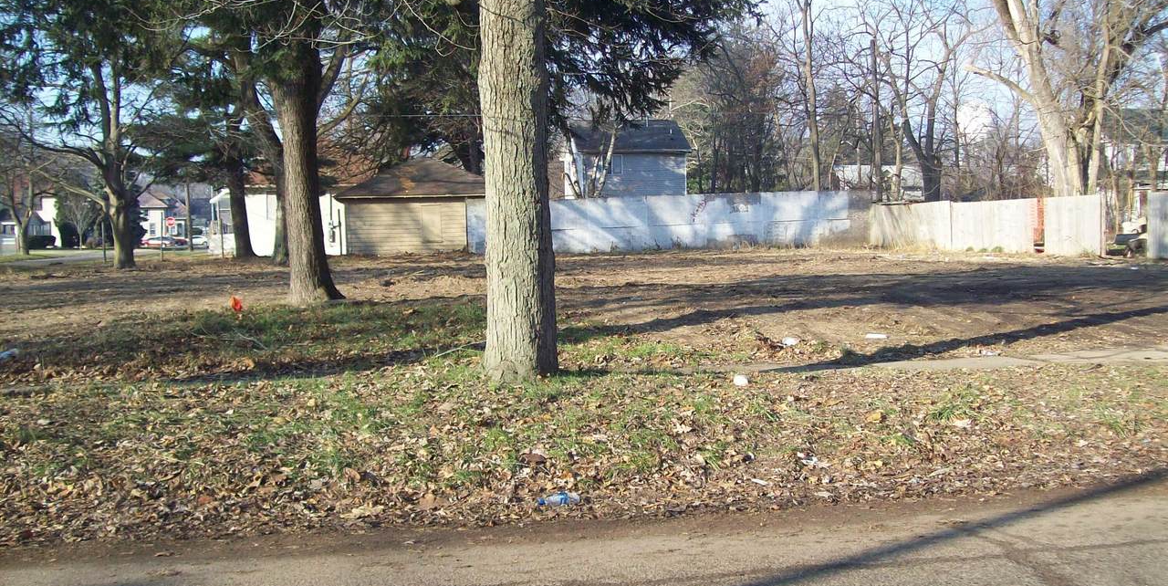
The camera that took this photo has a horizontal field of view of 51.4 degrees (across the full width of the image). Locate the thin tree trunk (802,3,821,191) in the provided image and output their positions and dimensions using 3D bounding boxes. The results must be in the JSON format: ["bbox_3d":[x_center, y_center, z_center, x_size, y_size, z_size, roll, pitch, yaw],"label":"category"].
[{"bbox_3d":[10.844,-8.075,57.741,0.650,11.502,0.500,-1,3,0],"label":"thin tree trunk"}]

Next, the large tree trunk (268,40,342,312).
[{"bbox_3d":[-4.685,-1.999,20.547,0.920,4.403,0.800,-1,3,0],"label":"large tree trunk"}]

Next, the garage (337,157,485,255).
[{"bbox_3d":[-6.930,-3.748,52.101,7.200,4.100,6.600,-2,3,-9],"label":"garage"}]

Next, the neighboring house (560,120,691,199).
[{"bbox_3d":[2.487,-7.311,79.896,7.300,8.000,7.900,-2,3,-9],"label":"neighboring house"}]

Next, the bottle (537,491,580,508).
[{"bbox_3d":[-0.119,0.978,5.750,0.205,0.062,0.065,-2,3,-14],"label":"bottle"}]

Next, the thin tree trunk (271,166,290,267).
[{"bbox_3d":[-10.329,-2.571,41.477,0.620,3.304,0.580,-1,3,0],"label":"thin tree trunk"}]

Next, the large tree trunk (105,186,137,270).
[{"bbox_3d":[-15.946,-2.224,41.992,0.850,2.840,0.750,-1,3,0],"label":"large tree trunk"}]

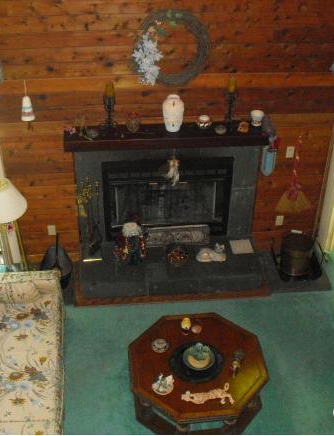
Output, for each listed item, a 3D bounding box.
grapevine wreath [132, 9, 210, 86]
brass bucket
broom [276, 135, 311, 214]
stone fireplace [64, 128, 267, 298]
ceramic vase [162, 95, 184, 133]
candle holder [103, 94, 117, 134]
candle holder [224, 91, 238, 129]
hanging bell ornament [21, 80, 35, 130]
[{"bbox_3d":[0.036,-1.301,4.646,0.585,0.613,0.100,-2,35,-3],"label":"grapevine wreath"},{"bbox_3d":[1.206,0.348,5.671,0.310,0.320,0.310,0,35,0],"label":"brass bucket"},{"bbox_3d":[1.131,-0.373,5.405,0.327,0.840,0.060,-2,35,-3],"label":"broom"},{"bbox_3d":[0.027,-0.029,5.253,1.690,1.460,0.570,-2,35,-3],"label":"stone fireplace"},{"bbox_3d":[0.046,-0.832,4.899,0.178,0.265,0.178,-2,35,-3],"label":"ceramic vase"},{"bbox_3d":[-0.464,-0.838,4.869,0.115,0.310,0.115,-2,35,-3],"label":"candle holder"},{"bbox_3d":[0.524,-0.887,4.933,0.115,0.305,0.115,-2,35,-3],"label":"candle holder"},{"bbox_3d":[-1.126,-0.896,4.827,0.113,0.410,0.113,-2,35,-3],"label":"hanging bell ornament"}]

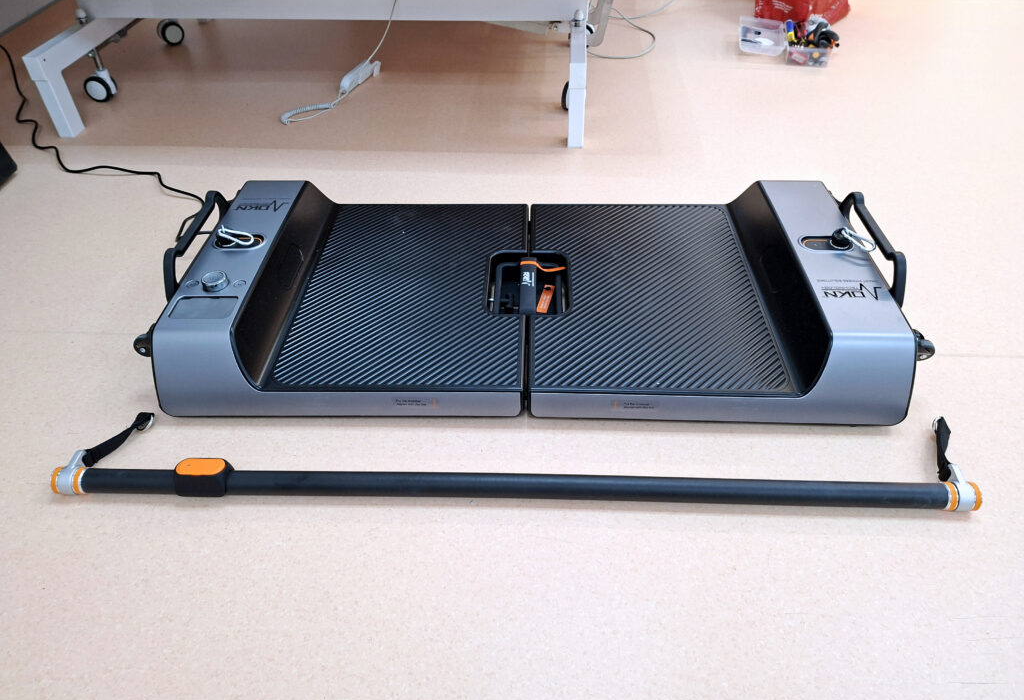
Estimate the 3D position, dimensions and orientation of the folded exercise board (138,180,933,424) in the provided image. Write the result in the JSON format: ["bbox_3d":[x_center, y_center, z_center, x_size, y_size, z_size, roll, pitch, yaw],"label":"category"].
[{"bbox_3d":[0.027,-0.128,1.179,1.237,0.122,0.589,0,41,2],"label":"folded exercise board"}]

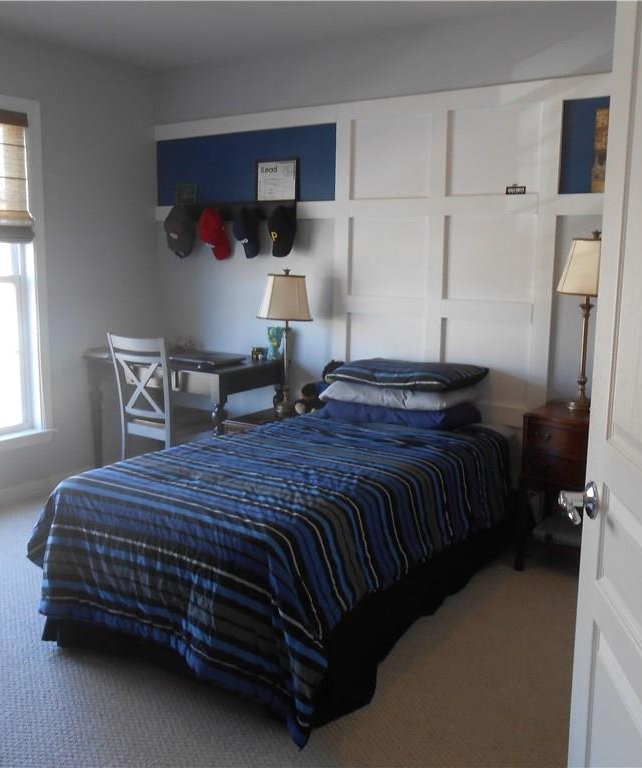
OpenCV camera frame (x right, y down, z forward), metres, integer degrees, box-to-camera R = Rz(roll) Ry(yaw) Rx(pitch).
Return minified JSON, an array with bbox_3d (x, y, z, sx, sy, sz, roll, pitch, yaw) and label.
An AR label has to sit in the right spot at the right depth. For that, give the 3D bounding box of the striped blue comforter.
[{"bbox_3d":[-0.070,0.550,2.984,1.160,0.550,1.700,7,11,34],"label":"striped blue comforter"}]

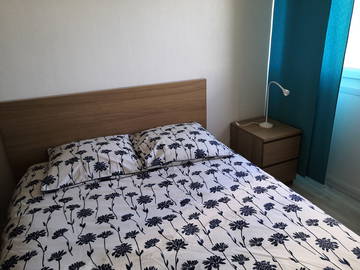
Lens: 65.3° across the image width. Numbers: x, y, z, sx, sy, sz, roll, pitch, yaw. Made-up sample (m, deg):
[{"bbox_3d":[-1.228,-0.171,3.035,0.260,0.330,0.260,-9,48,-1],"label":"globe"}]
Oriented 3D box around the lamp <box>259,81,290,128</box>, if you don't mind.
[{"bbox_3d":[0.848,-0.272,2.501,0.230,0.415,0.120,6,23,21],"label":"lamp"}]

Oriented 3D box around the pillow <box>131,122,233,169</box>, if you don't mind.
[{"bbox_3d":[-0.018,0.056,2.121,0.610,0.140,0.470,-9,32,-17],"label":"pillow"}]

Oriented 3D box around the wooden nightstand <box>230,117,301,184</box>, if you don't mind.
[{"bbox_3d":[0.776,0.194,2.641,0.400,0.550,0.480,-11,23,-21],"label":"wooden nightstand"}]

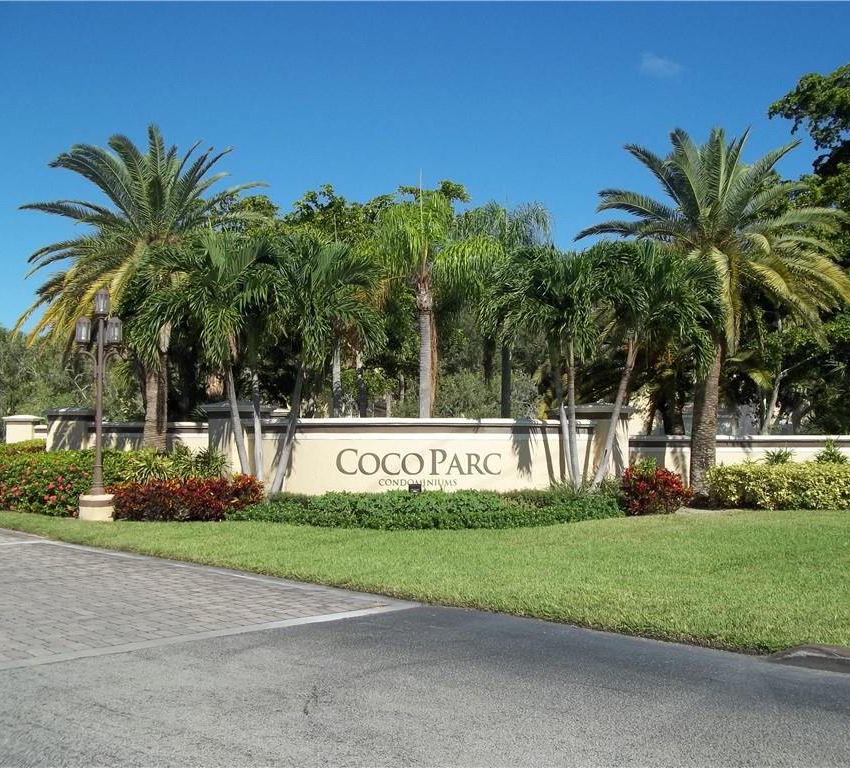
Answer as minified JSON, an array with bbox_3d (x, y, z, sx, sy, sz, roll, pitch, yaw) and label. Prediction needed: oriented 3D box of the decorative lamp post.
[{"bbox_3d":[-6.004,0.361,17.408,0.846,4.303,0.800,0,-3,0],"label":"decorative lamp post"}]

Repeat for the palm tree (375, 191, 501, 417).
[{"bbox_3d":[0.388,-1.279,27.117,3.617,8.643,3.600,0,-3,0],"label":"palm tree"}]

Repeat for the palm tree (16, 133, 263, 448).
[{"bbox_3d":[-6.964,-1.814,23.141,6.022,9.218,6.000,0,-3,0],"label":"palm tree"}]

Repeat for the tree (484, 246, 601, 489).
[{"bbox_3d":[2.365,-0.104,19.037,2.375,5.376,2.400,0,-3,0],"label":"tree"}]

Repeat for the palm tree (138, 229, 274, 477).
[{"bbox_3d":[-4.398,-0.283,18.947,2.725,5.722,2.600,0,-3,0],"label":"palm tree"}]

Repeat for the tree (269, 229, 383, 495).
[{"bbox_3d":[-1.962,-0.277,18.846,2.271,5.700,2.400,0,-3,0],"label":"tree"}]

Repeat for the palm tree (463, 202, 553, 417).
[{"bbox_3d":[2.631,-1.342,30.125,2.934,9.111,3.100,0,-3,0],"label":"palm tree"}]

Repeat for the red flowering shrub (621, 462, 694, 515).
[{"bbox_3d":[4.576,2.051,18.714,1.463,1.035,1.300,0,-3,0],"label":"red flowering shrub"}]

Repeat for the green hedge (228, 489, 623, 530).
[{"bbox_3d":[0.000,2.192,17.003,7.400,0.570,2.800,0,-3,0],"label":"green hedge"}]

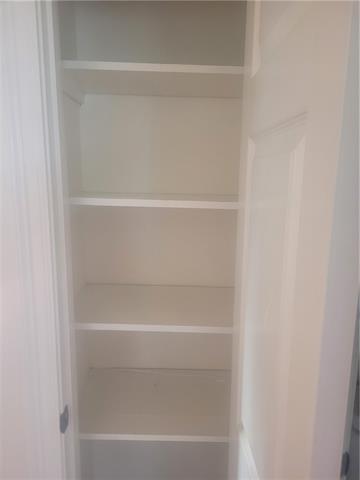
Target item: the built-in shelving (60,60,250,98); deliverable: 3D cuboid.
[{"bbox_3d":[-0.057,-0.476,1.090,0.525,0.021,0.312,1,11,0],"label":"built-in shelving"}]

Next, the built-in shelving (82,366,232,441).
[{"bbox_3d":[-0.076,0.560,1.256,0.525,0.021,0.365,1,11,0],"label":"built-in shelving"}]

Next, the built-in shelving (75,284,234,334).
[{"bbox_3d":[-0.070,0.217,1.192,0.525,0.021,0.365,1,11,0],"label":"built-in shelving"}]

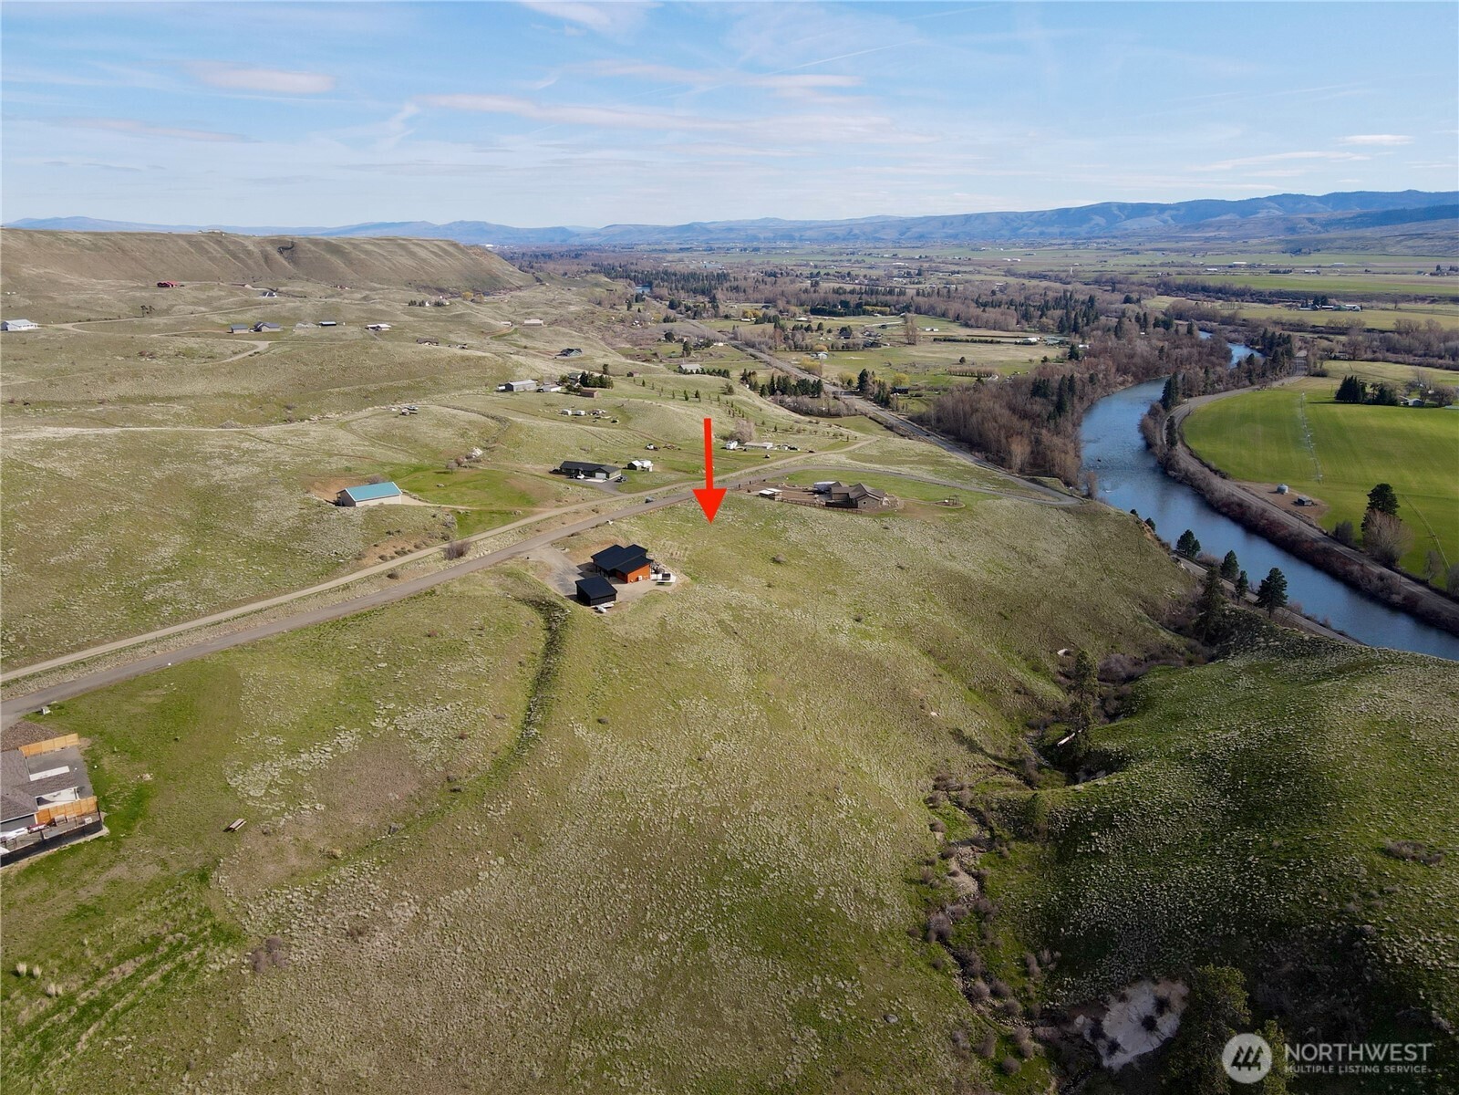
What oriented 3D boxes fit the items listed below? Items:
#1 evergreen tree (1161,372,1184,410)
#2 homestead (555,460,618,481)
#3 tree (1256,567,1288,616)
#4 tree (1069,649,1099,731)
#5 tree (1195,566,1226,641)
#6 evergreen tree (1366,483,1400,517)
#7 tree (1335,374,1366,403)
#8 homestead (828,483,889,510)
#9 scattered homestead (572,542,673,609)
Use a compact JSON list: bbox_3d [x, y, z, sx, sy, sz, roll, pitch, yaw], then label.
[{"bbox_3d":[397.480,-139.810,908.020,20.460,34.270,17.390,0,18,0],"label":"evergreen tree"},{"bbox_3d":[-55.600,-30.670,398.010,26.000,5.000,11.500,8,19,23],"label":"homestead"},{"bbox_3d":[223.310,18.610,416.360,13.140,21.950,13.140,0,18,0],"label":"tree"},{"bbox_3d":[85.990,34.700,245.400,7.190,22.150,7.190,0,18,0],"label":"tree"},{"bbox_3d":[176.120,20.820,370.390,10.850,29.400,10.850,0,18,0],"label":"tree"},{"bbox_3d":[339.140,-18.800,524.830,17.740,30.040,17.740,0,18,0],"label":"evergreen tree"},{"bbox_3d":[580.640,-147.630,944.670,29.800,27.120,22.350,0,18,0],"label":"tree"},{"bbox_3d":[50.200,-20.760,397.680,16.000,6.300,23.000,-8,19,-24],"label":"homestead"},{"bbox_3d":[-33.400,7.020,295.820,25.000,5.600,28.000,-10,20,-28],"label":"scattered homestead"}]

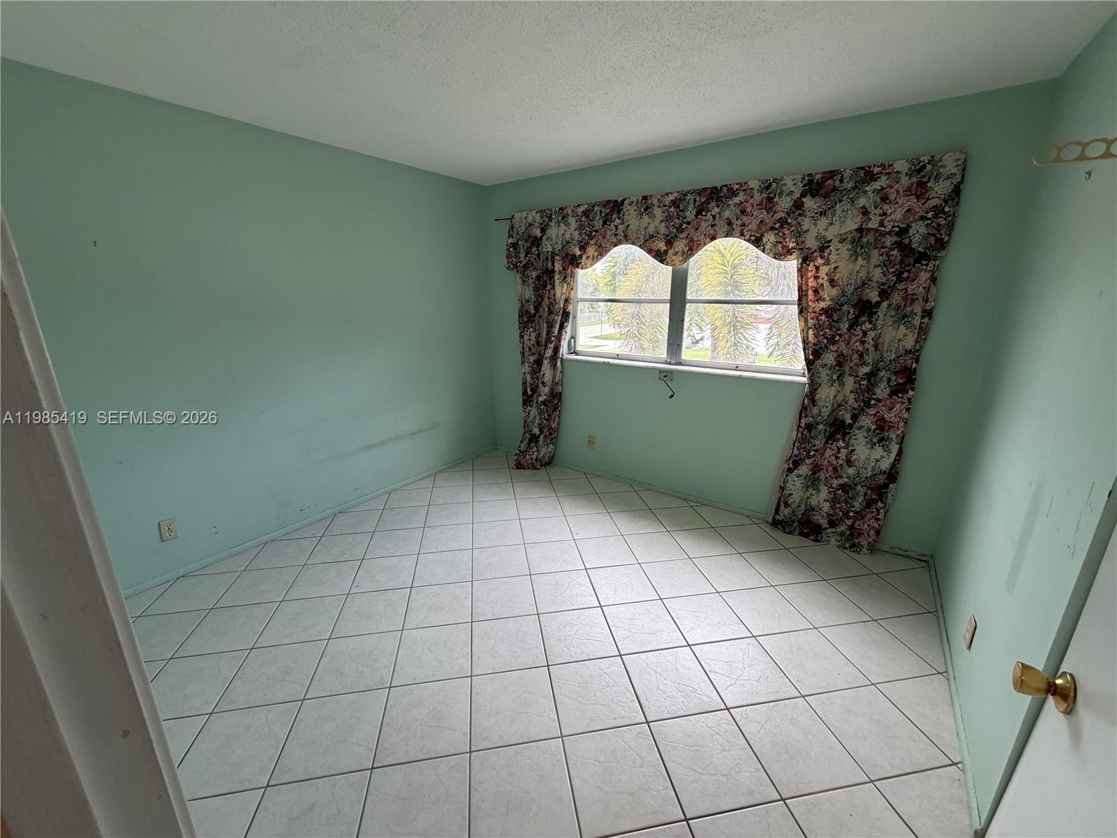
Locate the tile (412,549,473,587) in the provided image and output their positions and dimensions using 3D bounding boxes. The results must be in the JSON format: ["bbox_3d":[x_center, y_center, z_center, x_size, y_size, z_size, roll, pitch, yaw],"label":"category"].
[{"bbox_3d":[-0.659,0.861,2.606,0.318,0.010,0.318,-3,16,-10],"label":"tile"}]

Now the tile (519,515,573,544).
[{"bbox_3d":[-0.081,0.744,3.021,0.315,0.010,0.315,-3,16,-10],"label":"tile"}]

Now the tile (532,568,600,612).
[{"bbox_3d":[0.030,0.933,2.451,0.321,0.010,0.321,-3,16,-10],"label":"tile"}]

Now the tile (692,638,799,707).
[{"bbox_3d":[0.779,1.066,1.911,0.315,0.010,0.315,-3,16,-10],"label":"tile"}]

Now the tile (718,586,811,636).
[{"bbox_3d":[1.039,0.962,2.268,0.318,0.010,0.318,-3,16,-10],"label":"tile"}]

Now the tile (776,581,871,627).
[{"bbox_3d":[1.375,0.963,2.364,0.321,0.010,0.321,-3,16,-10],"label":"tile"}]

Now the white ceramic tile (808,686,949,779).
[{"bbox_3d":[1.152,1.139,1.661,0.315,0.010,0.315,-3,16,-10],"label":"white ceramic tile"}]

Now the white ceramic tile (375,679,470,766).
[{"bbox_3d":[-0.499,1.140,1.720,0.321,0.010,0.321,-3,16,-10],"label":"white ceramic tile"}]

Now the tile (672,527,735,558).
[{"bbox_3d":[0.927,0.787,2.880,0.315,0.010,0.315,-3,16,-10],"label":"tile"}]

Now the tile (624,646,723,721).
[{"bbox_3d":[0.469,1.098,1.889,0.324,0.010,0.324,-3,16,-10],"label":"tile"}]

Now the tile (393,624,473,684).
[{"bbox_3d":[-0.546,1.036,1.996,0.318,0.010,0.318,-3,16,-10],"label":"tile"}]

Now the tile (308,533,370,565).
[{"bbox_3d":[-1.374,0.818,2.856,0.324,0.010,0.324,-3,16,-10],"label":"tile"}]

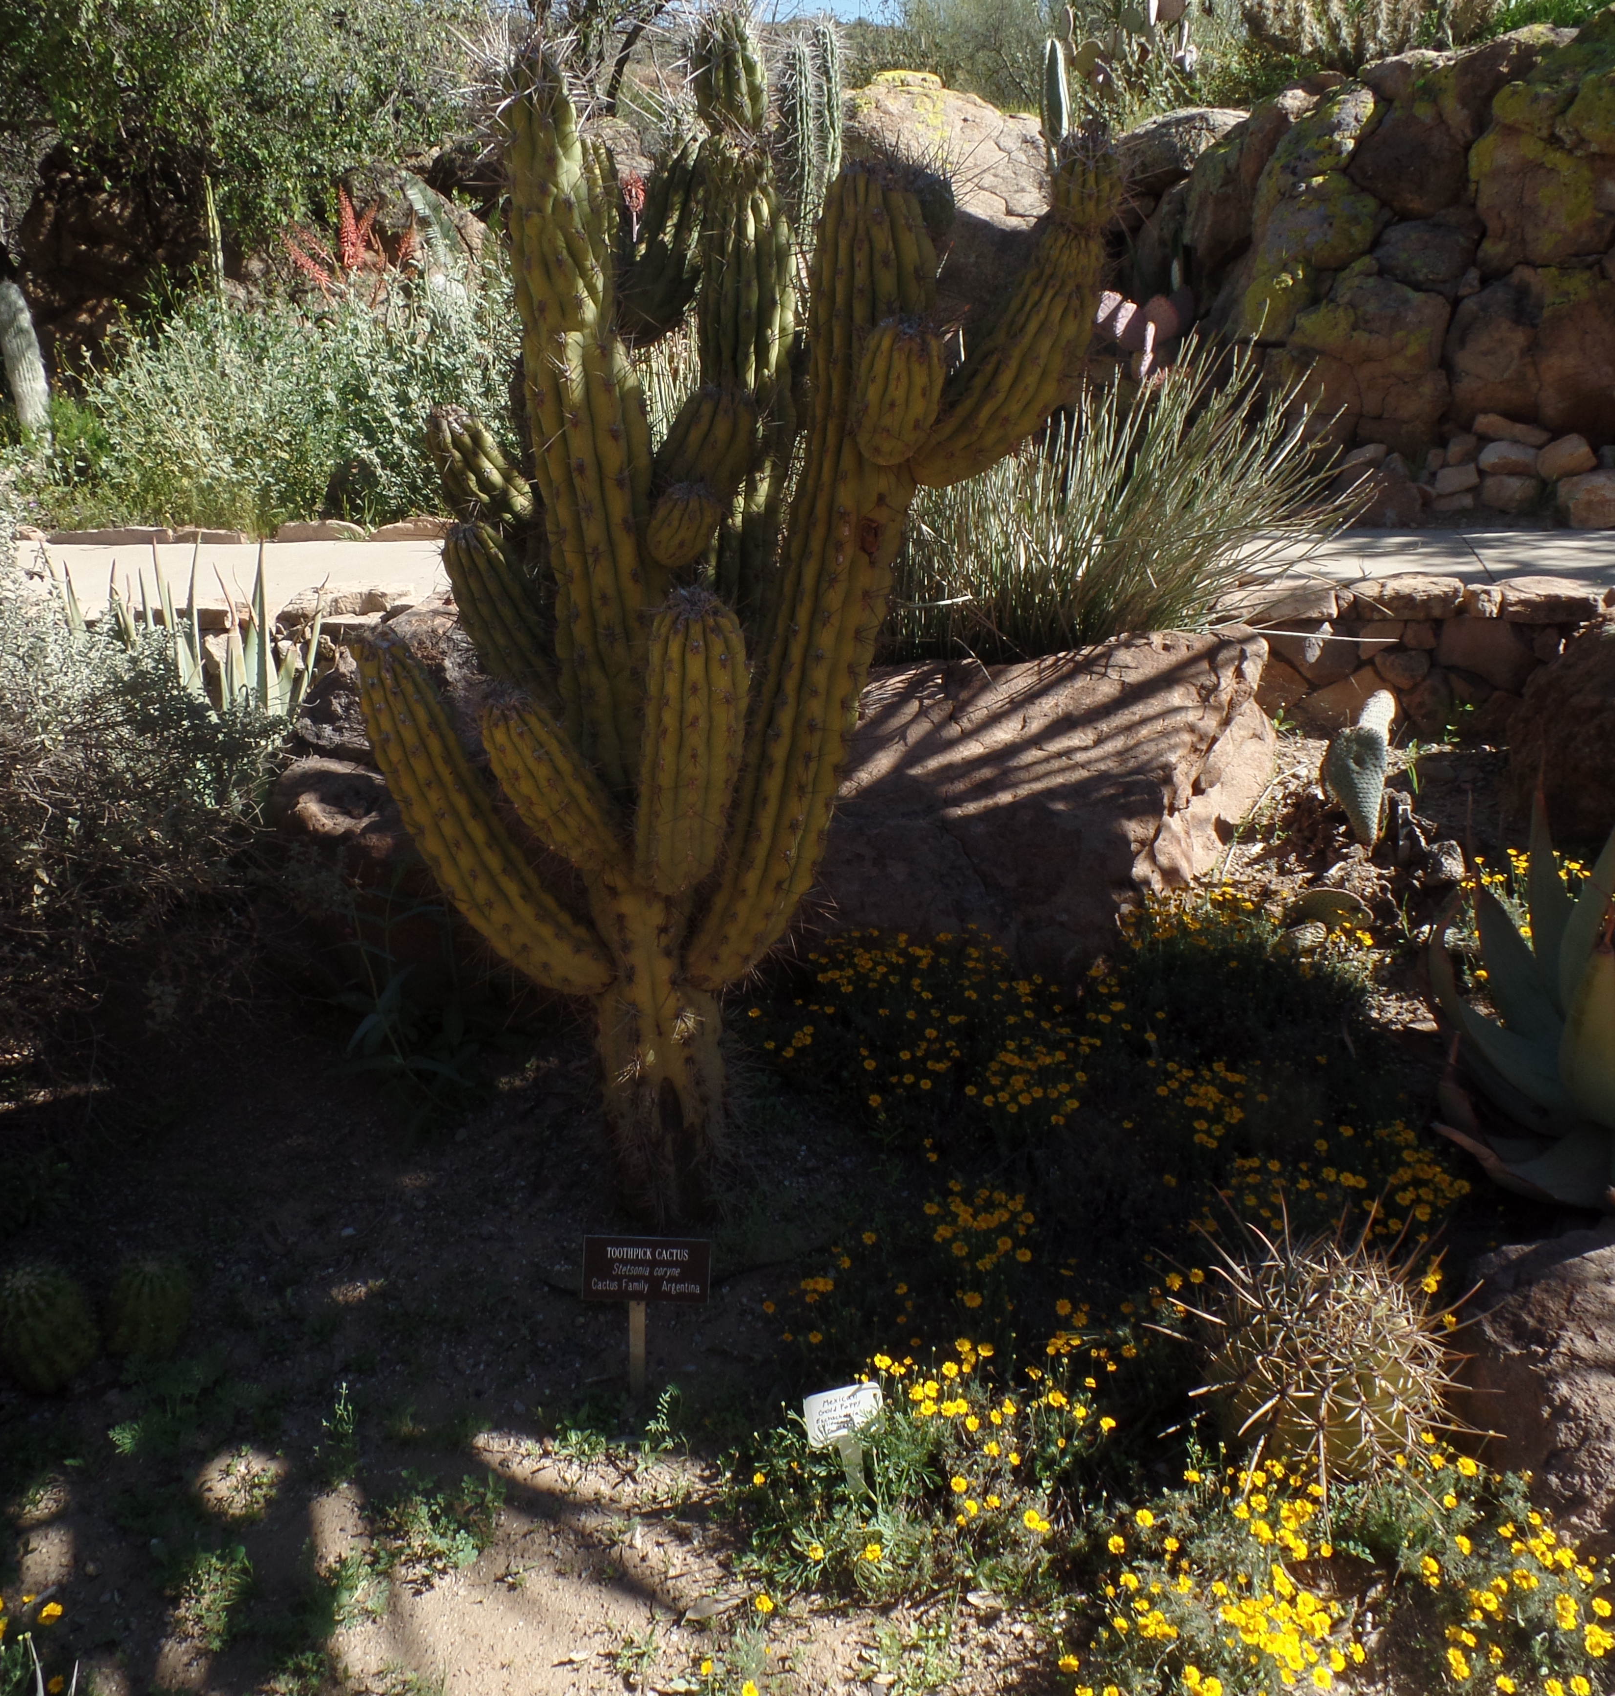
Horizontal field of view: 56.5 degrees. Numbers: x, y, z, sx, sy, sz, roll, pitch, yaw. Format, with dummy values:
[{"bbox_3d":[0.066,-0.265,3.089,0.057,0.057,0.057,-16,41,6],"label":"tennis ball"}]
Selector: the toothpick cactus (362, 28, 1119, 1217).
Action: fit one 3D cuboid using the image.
[{"bbox_3d":[-0.115,-0.229,2.203,1.000,1.720,0.850,0,26,0],"label":"toothpick cactus"}]

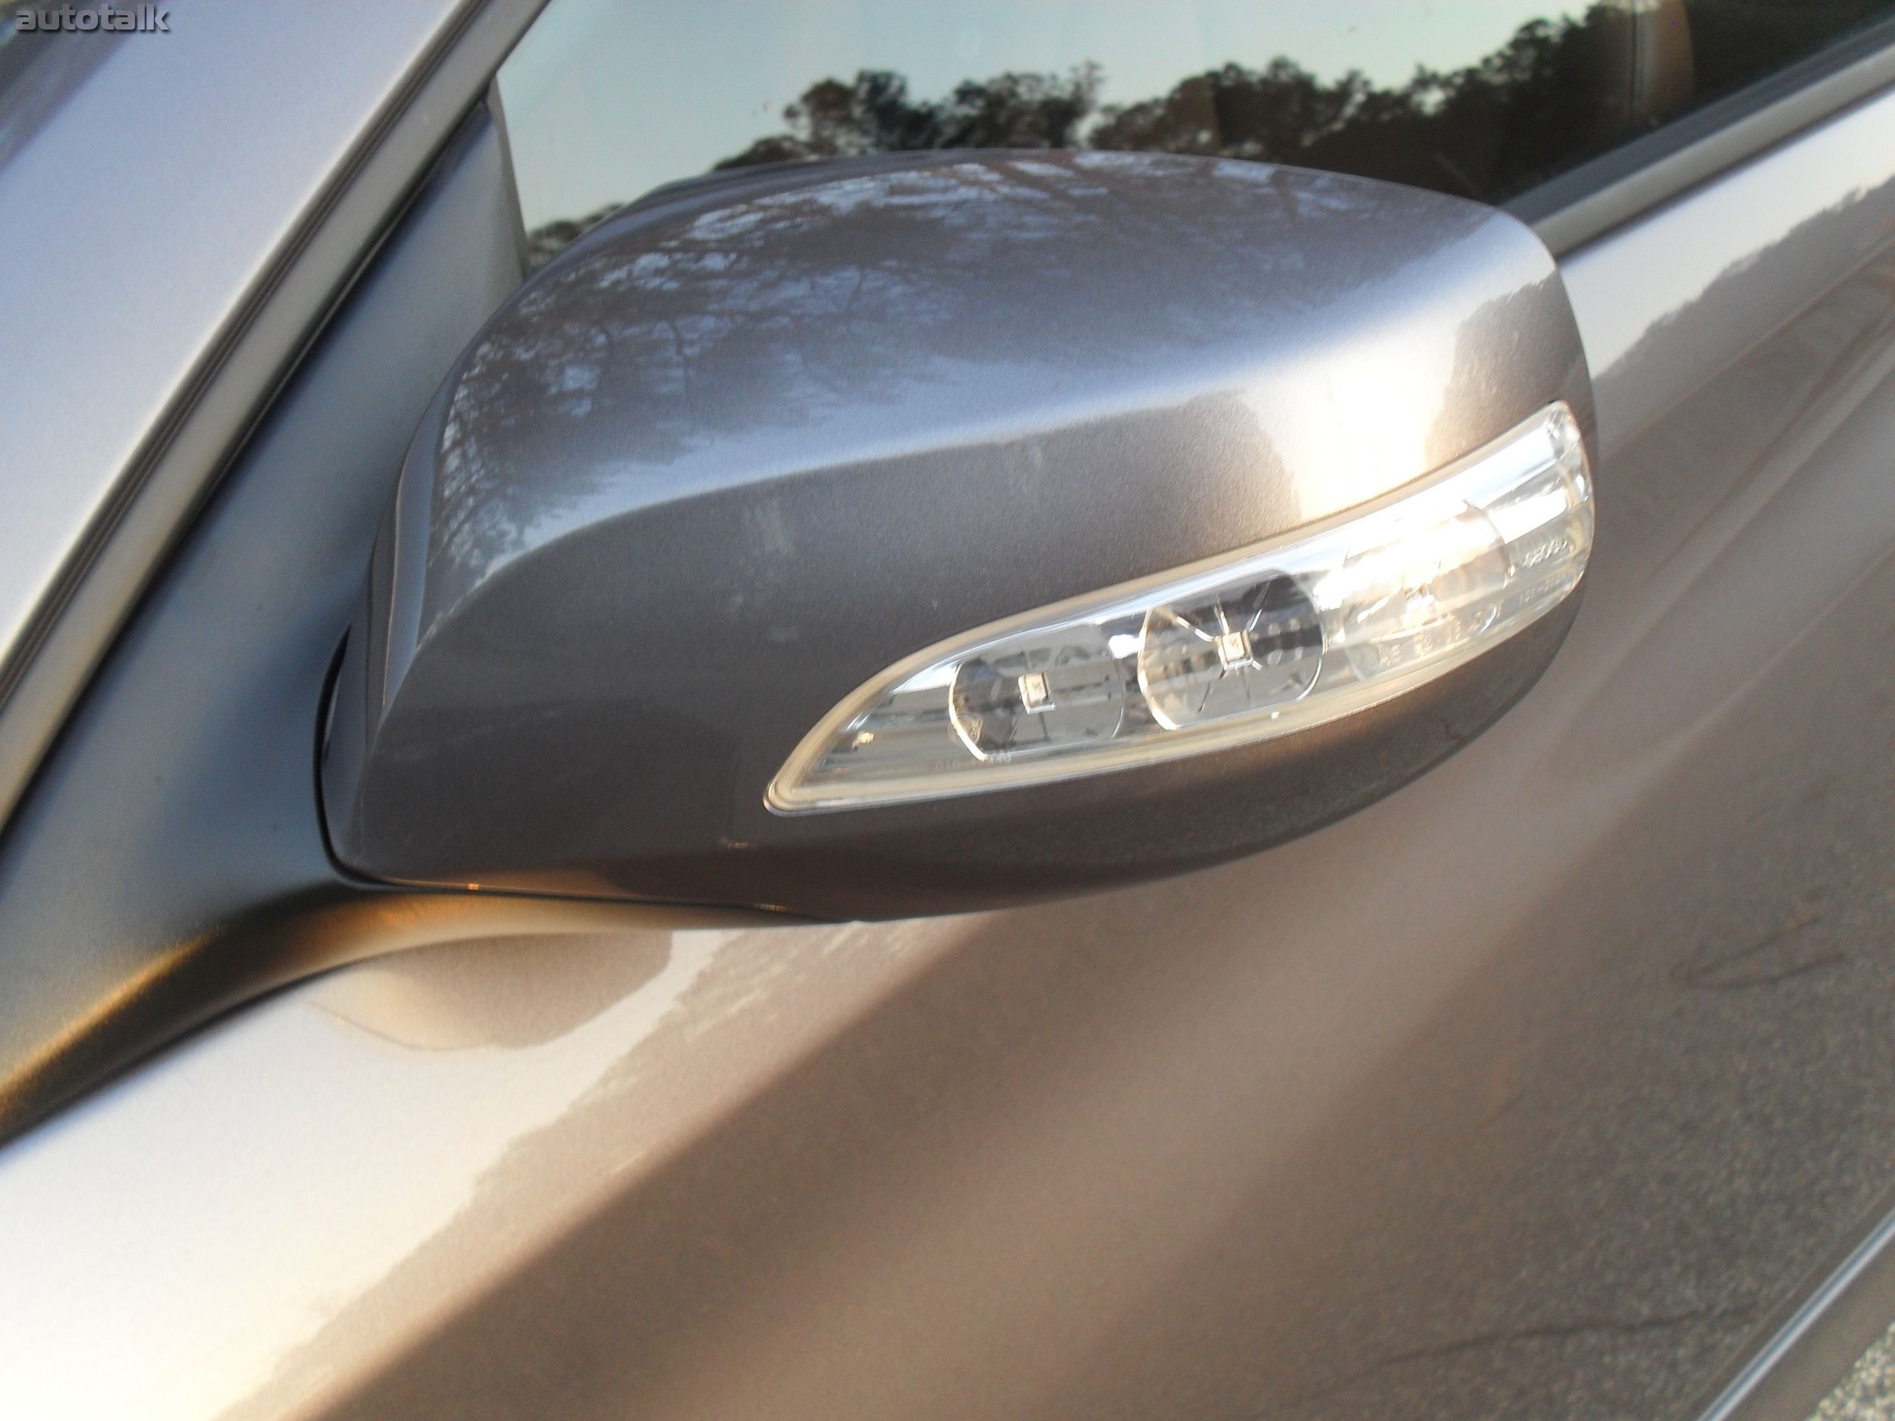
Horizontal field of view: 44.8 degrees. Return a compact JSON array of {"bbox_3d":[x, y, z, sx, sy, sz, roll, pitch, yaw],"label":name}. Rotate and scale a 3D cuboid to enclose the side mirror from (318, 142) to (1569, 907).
[{"bbox_3d":[-0.002,-0.036,0.461,0.250,0.148,0.130,3,29,19],"label":"side mirror"}]

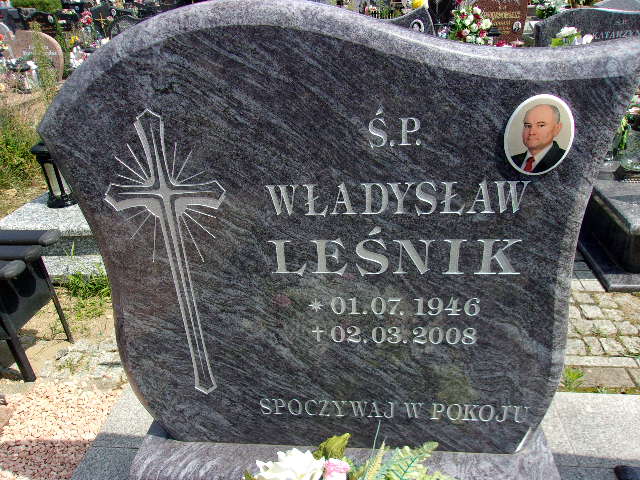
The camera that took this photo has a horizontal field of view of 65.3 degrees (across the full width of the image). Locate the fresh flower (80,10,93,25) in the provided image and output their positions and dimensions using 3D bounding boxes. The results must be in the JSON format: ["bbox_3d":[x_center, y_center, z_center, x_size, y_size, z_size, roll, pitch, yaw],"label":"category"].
[{"bbox_3d":[-3.415,-3.254,7.300,0.180,0.200,0.180,0,29,6],"label":"fresh flower"}]

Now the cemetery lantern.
[{"bbox_3d":[-1.222,-0.311,2.283,0.150,0.315,0.150,0,29,6],"label":"cemetery lantern"}]

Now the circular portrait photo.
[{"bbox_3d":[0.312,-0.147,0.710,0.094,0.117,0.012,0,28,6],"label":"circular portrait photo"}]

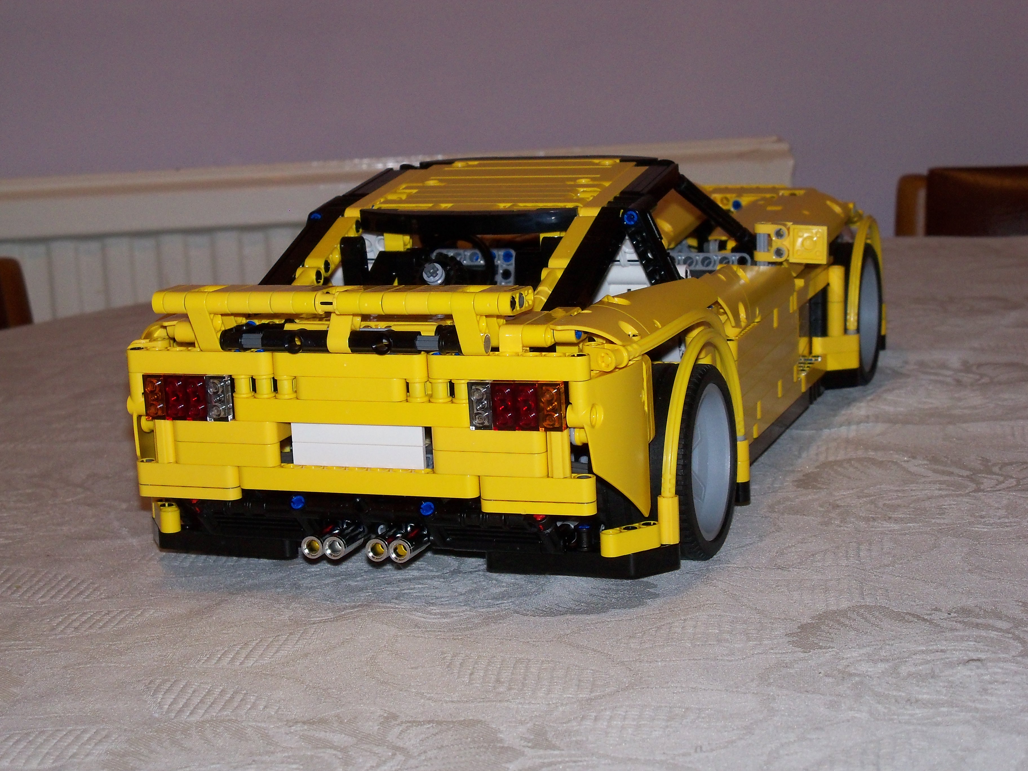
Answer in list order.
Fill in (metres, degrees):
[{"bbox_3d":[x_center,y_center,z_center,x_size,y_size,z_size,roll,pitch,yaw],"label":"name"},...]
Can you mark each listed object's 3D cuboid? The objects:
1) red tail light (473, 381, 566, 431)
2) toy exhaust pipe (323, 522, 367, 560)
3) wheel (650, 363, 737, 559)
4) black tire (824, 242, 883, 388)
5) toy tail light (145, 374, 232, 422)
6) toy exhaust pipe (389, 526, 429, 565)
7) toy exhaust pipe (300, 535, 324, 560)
[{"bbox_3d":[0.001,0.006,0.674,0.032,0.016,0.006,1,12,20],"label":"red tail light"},{"bbox_3d":[-0.058,0.054,0.713,0.008,0.008,0.017,1,12,20],"label":"toy exhaust pipe"},{"bbox_3d":[0.054,0.027,0.741,0.036,0.069,0.069,1,12,20],"label":"wheel"},{"bbox_3d":[0.159,-0.035,1.026,0.036,0.069,0.069,1,12,20],"label":"black tire"},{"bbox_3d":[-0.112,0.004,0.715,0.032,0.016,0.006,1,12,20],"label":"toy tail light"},{"bbox_3d":[-0.036,0.054,0.704,0.008,0.008,0.017,1,12,20],"label":"toy exhaust pipe"},{"bbox_3d":[-0.066,0.054,0.715,0.008,0.008,0.017,1,12,20],"label":"toy exhaust pipe"}]

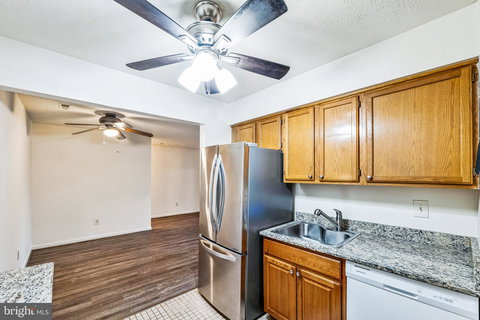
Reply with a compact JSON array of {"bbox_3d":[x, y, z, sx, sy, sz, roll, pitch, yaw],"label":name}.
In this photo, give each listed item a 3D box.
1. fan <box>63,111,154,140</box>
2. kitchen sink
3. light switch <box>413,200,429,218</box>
[{"bbox_3d":[-2.176,-0.575,3.138,1.290,0.383,1.290,3,-4,-43],"label":"fan"},{"bbox_3d":[0.724,0.792,1.790,0.515,0.180,0.605,3,-4,-43],"label":"kitchen sink"},{"bbox_3d":[1.488,0.405,1.535,0.015,0.125,0.080,3,-4,-43],"label":"light switch"}]

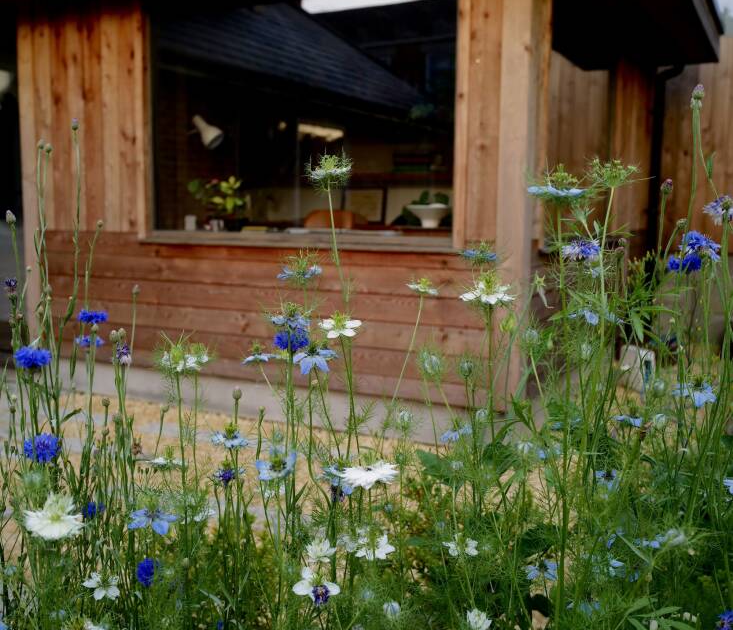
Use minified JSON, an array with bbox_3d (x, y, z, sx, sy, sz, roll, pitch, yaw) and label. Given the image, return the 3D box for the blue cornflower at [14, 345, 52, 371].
[{"bbox_3d":[-0.351,0.045,0.900,0.039,0.023,0.038,-2,7,-21],"label":"blue cornflower"}]

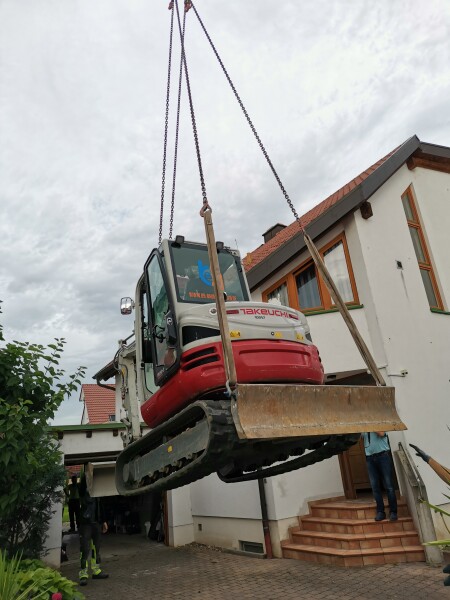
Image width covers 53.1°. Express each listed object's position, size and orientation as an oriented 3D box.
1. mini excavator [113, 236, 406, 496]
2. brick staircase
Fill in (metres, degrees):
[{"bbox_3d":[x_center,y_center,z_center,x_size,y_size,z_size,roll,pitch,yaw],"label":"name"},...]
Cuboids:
[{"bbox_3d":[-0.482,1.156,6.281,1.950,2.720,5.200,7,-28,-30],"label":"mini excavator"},{"bbox_3d":[2.136,4.058,7.958,2.300,0.720,2.200,-9,-21,10],"label":"brick staircase"}]

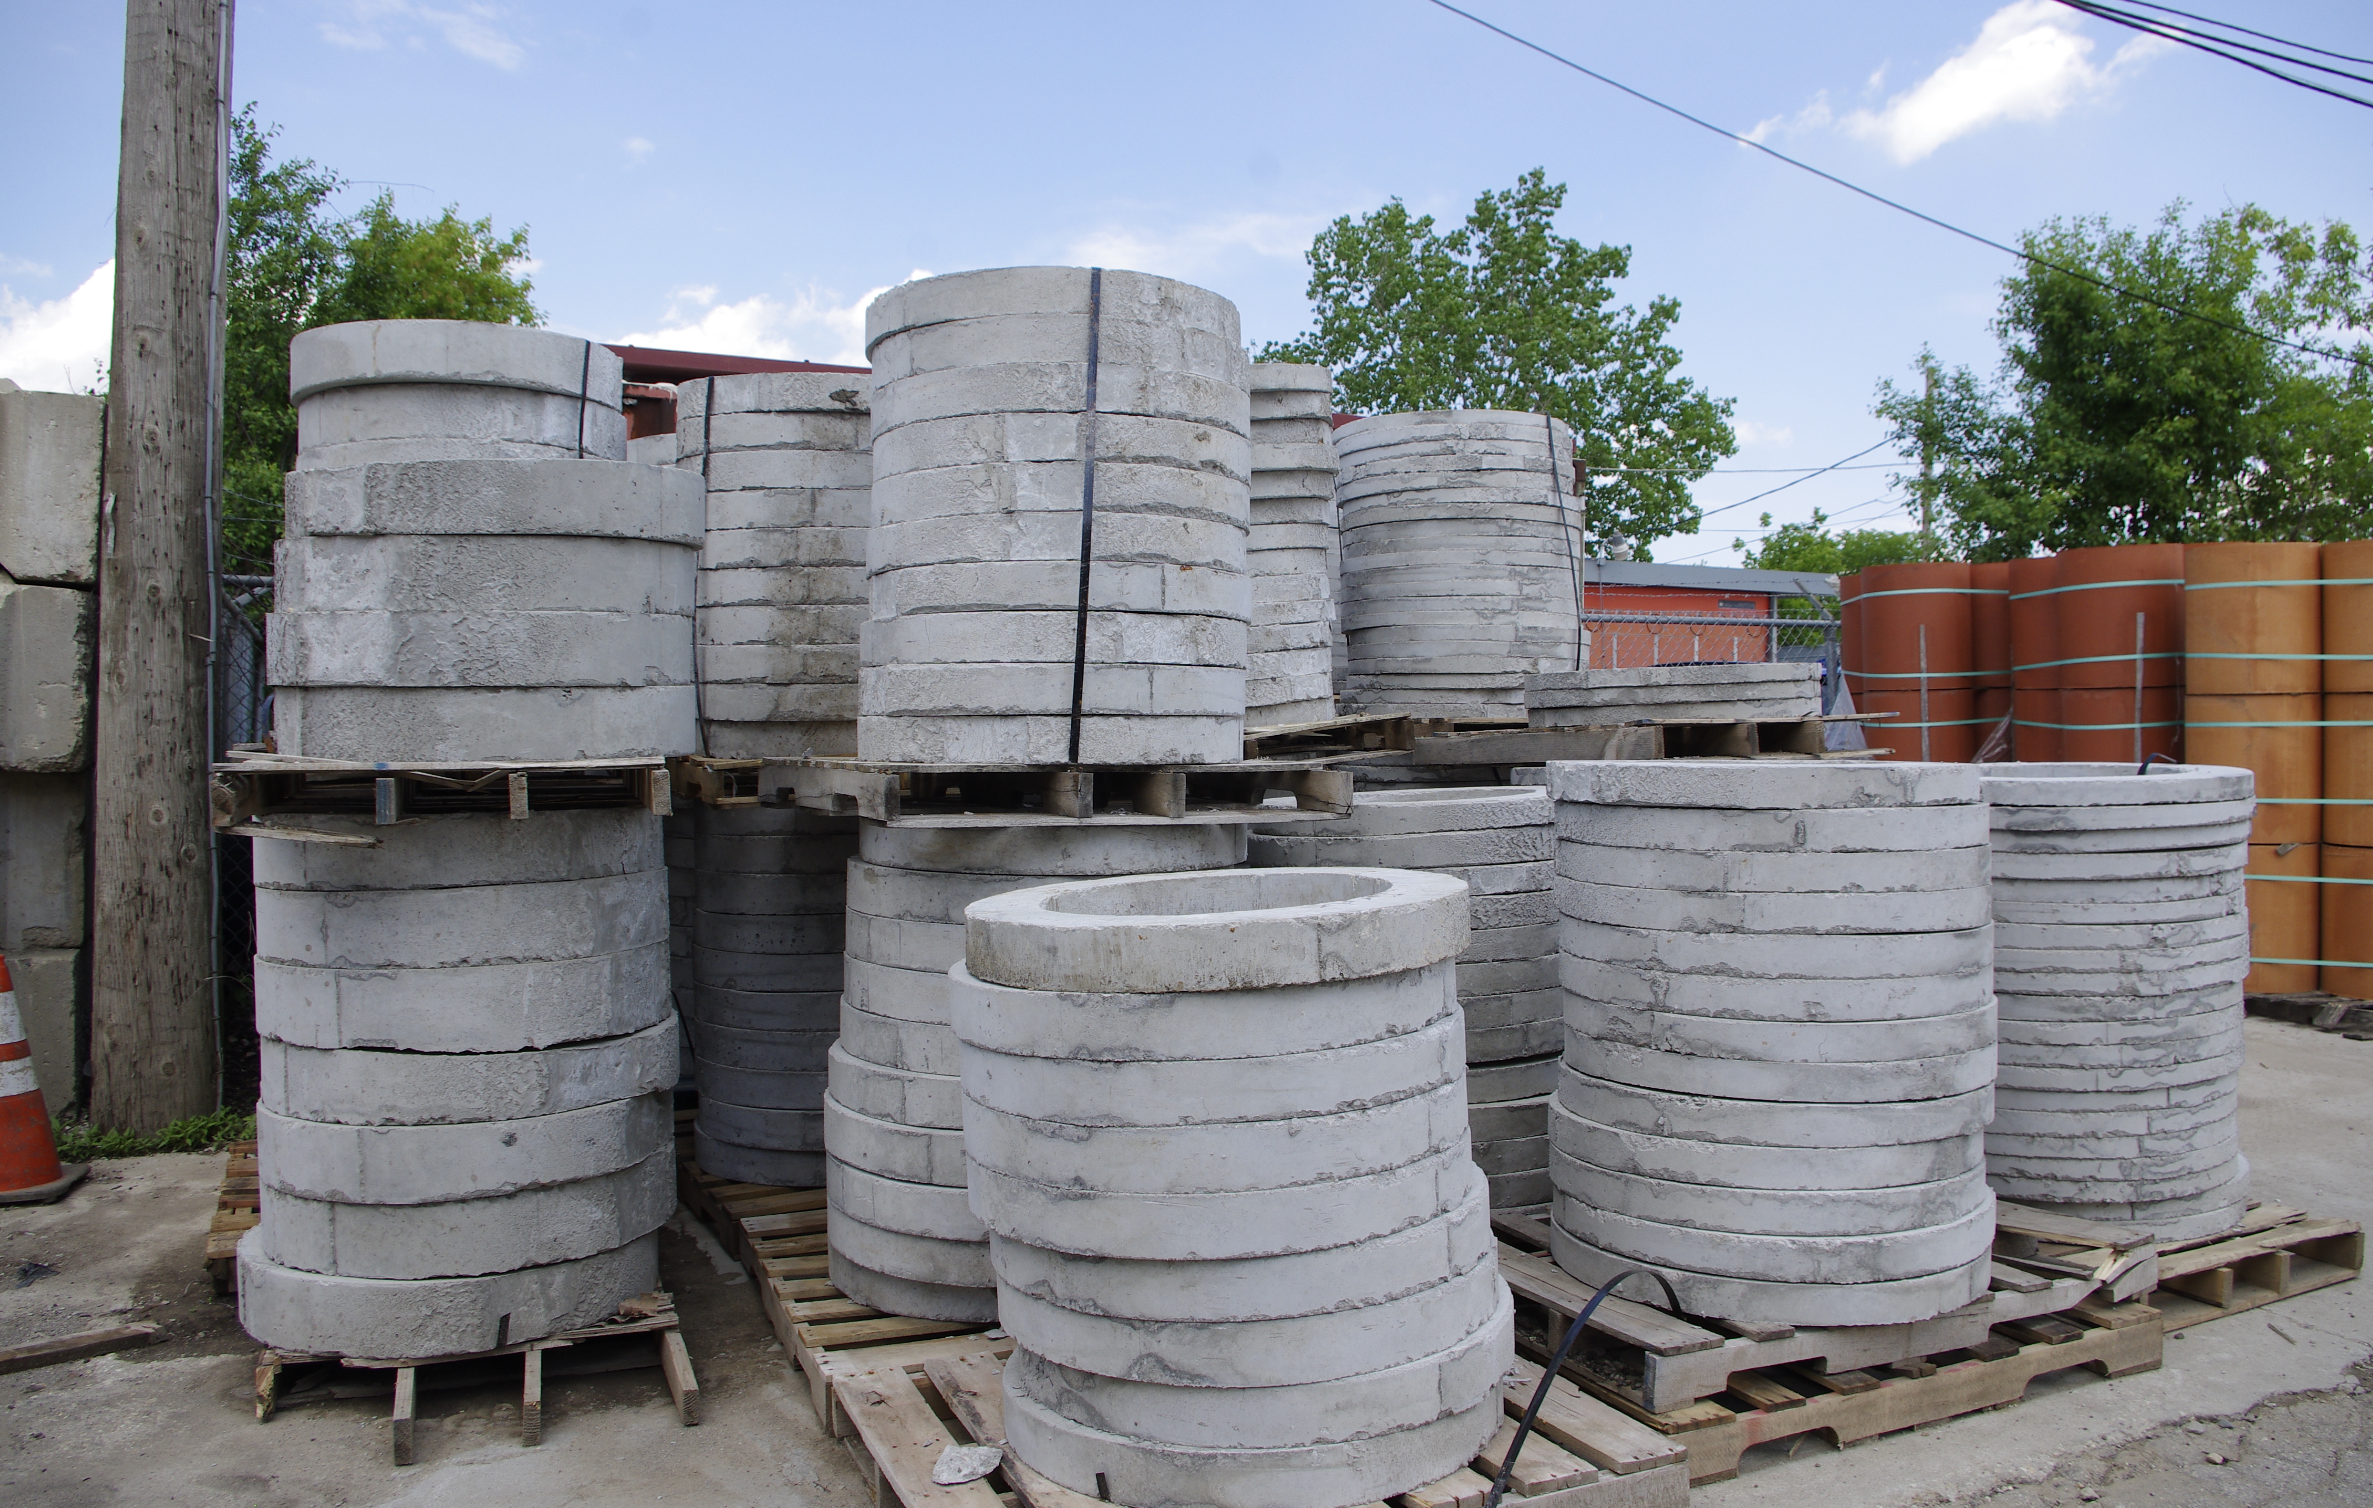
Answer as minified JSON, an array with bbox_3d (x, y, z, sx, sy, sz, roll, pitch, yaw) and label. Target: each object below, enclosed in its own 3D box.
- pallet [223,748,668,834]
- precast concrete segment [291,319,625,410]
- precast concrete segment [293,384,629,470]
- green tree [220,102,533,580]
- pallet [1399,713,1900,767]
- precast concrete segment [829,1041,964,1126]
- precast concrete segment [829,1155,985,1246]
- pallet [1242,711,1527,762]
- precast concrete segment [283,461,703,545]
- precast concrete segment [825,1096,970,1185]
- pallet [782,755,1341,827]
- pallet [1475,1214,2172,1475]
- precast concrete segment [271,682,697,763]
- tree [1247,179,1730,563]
[{"bbox_3d":[-1.574,0.071,3.951,0.830,0.118,1.140,-1,1,-16],"label":"pallet"},{"bbox_3d":[-2.029,-1.041,4.988,0.860,0.157,0.860,-1,1,0],"label":"precast concrete segment"},{"bbox_3d":[-2.032,-0.890,5.005,0.860,0.148,0.860,-1,1,0],"label":"precast concrete segment"},{"bbox_3d":[-5.500,-1.551,11.970,2.600,5.500,2.600,0,1,0],"label":"green tree"},{"bbox_3d":[1.507,-0.038,5.880,1.016,0.120,1.219,-2,0,-29],"label":"pallet"},{"bbox_3d":[-0.355,0.714,4.096,0.914,0.103,0.914,0,1,0],"label":"precast concrete segment"},{"bbox_3d":[-0.355,0.934,4.101,0.914,0.103,0.914,0,1,0],"label":"precast concrete segment"},{"bbox_3d":[0.040,-0.015,5.471,1.030,0.125,1.200,-7,4,-27],"label":"pallet"},{"bbox_3d":[-1.516,-0.518,3.931,0.860,0.151,0.860,-1,1,0],"label":"precast concrete segment"},{"bbox_3d":[-0.348,0.784,3.884,0.860,0.107,0.860,-1,1,0],"label":"precast concrete segment"},{"bbox_3d":[-0.358,0.066,4.210,1.016,0.120,1.219,-1,1,-25],"label":"pallet"},{"bbox_3d":[1.148,1.111,3.667,1.230,0.235,0.970,-1,1,-25],"label":"pallet"},{"bbox_3d":[-1.526,-0.065,3.919,0.860,0.151,0.860,-1,1,0],"label":"precast concrete segment"},{"bbox_3d":[3.850,-3.160,21.939,5.900,8.200,5.500,0,1,0],"label":"tree"}]

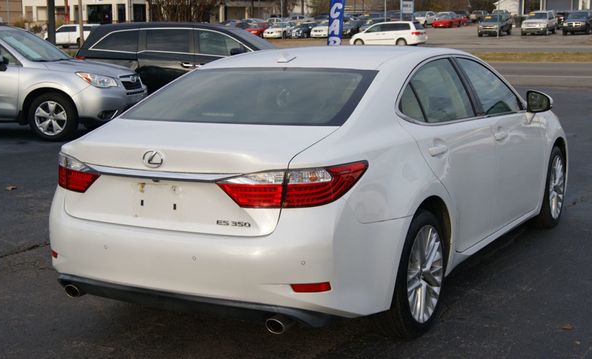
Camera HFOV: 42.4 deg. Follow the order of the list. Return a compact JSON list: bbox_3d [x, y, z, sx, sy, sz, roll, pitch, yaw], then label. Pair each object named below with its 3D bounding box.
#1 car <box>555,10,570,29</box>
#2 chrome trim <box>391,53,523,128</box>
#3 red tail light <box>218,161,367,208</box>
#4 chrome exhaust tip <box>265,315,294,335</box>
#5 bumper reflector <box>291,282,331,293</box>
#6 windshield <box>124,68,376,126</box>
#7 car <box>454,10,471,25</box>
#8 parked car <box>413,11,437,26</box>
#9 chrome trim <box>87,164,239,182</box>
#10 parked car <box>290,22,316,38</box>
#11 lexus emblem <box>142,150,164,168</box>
[{"bbox_3d":[25.682,-15.256,73.000,1.850,1.750,4.750,5,12,30],"label":"car"},{"bbox_3d":[0.947,-0.519,4.424,0.250,0.390,2.200,4,10,30],"label":"chrome trim"},{"bbox_3d":[-0.013,0.014,3.228,0.530,0.168,0.370,4,10,31],"label":"red tail light"},{"bbox_3d":[-0.062,0.603,3.208,0.088,0.074,0.120,4,10,31],"label":"chrome exhaust tip"},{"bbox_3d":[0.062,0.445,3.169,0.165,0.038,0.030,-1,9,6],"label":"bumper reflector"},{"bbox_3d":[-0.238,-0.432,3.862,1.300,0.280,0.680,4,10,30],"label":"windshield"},{"bbox_3d":[17.138,-16.950,80.000,1.800,1.470,4.600,4,11,27],"label":"car"},{"bbox_3d":[12.482,-15.323,73.000,1.800,1.500,4.600,4,11,26],"label":"parked car"},{"bbox_3d":[-0.599,-0.025,3.293,0.880,0.055,0.070,4,10,30],"label":"chrome trim"},{"bbox_3d":[0.984,-13.959,71.500,1.780,1.430,4.500,4,11,26],"label":"parked car"},{"bbox_3d":[-0.624,-0.089,3.353,0.115,0.080,0.015,4,10,31],"label":"lexus emblem"}]

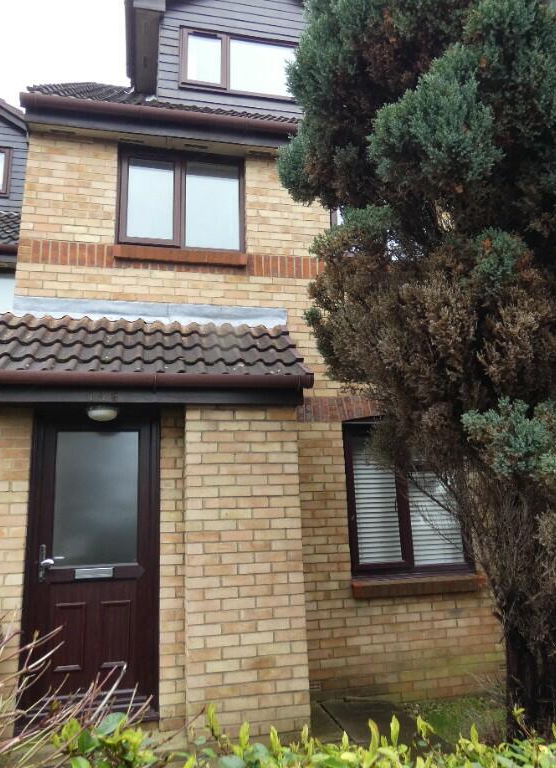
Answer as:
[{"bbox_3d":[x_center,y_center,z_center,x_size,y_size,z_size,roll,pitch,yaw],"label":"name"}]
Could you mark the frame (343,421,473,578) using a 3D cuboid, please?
[{"bbox_3d":[1.158,1.029,5.358,1.186,1.358,0.080,1,-14,-13],"label":"frame"}]

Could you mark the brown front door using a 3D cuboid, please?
[{"bbox_3d":[-1.273,1.227,4.111,0.893,2.073,0.080,1,-14,-13],"label":"brown front door"}]

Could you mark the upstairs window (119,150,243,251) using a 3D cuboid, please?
[{"bbox_3d":[-0.893,-1.728,5.557,1.185,1.034,0.080,1,-14,-13],"label":"upstairs window"}]

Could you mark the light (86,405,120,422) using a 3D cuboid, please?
[{"bbox_3d":[-1.191,0.197,4.024,0.200,0.105,0.200,1,-14,-13],"label":"light"}]

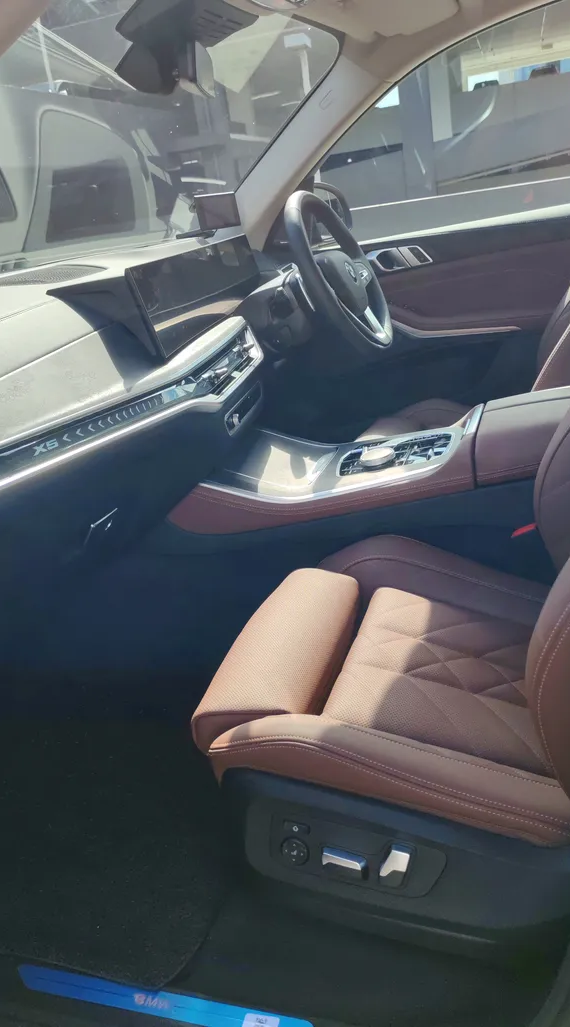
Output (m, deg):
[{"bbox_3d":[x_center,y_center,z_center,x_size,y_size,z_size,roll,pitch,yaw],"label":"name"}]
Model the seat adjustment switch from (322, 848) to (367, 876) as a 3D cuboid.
[{"bbox_3d":[0.071,0.406,0.965,0.050,0.024,0.019,8,13,14],"label":"seat adjustment switch"}]

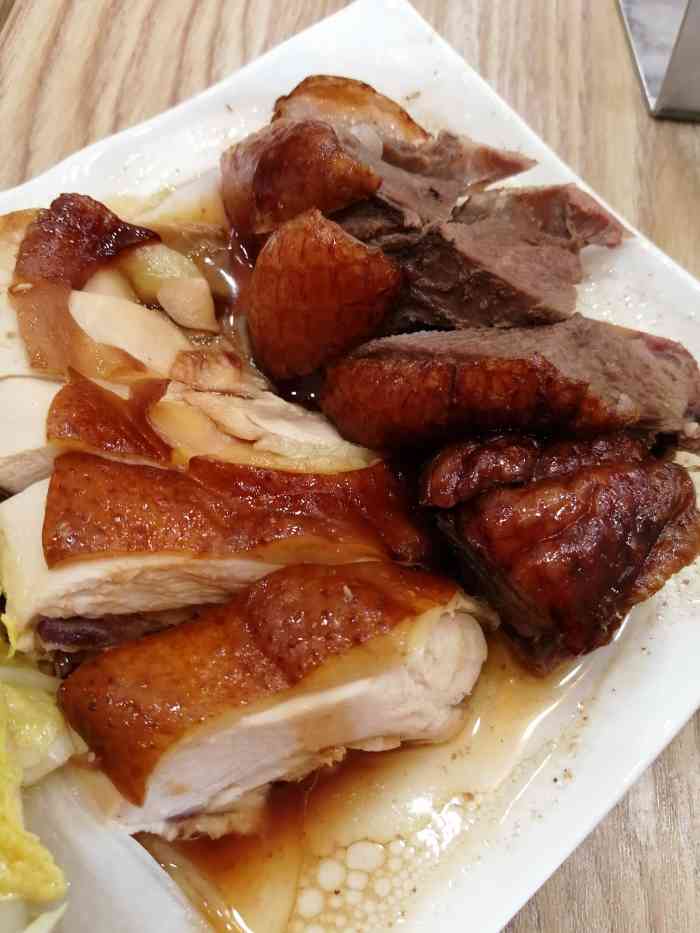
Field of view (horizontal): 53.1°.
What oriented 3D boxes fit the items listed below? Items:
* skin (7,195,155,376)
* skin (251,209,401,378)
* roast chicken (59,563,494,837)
[{"bbox_3d":[-0.087,-0.059,0.237,0.044,0.031,0.058,0,62,-1],"label":"skin"},{"bbox_3d":[-0.011,-0.058,0.241,0.040,0.040,0.046,36,67,16],"label":"skin"},{"bbox_3d":[-0.016,0.058,0.179,0.097,0.048,0.046,-14,63,-8],"label":"roast chicken"}]

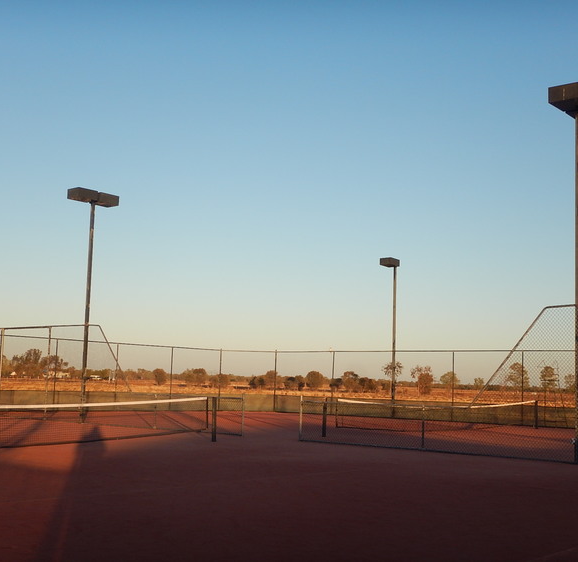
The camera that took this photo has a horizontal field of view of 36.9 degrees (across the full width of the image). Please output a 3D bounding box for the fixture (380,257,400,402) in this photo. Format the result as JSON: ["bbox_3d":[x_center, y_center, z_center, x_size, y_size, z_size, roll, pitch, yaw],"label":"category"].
[{"bbox_3d":[4.943,2.790,42.656,0.637,7.787,0.843,-5,-9,42],"label":"fixture"}]

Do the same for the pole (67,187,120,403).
[{"bbox_3d":[-6.842,0.869,29.500,0.637,7.863,1.663,-5,-9,42],"label":"pole"}]

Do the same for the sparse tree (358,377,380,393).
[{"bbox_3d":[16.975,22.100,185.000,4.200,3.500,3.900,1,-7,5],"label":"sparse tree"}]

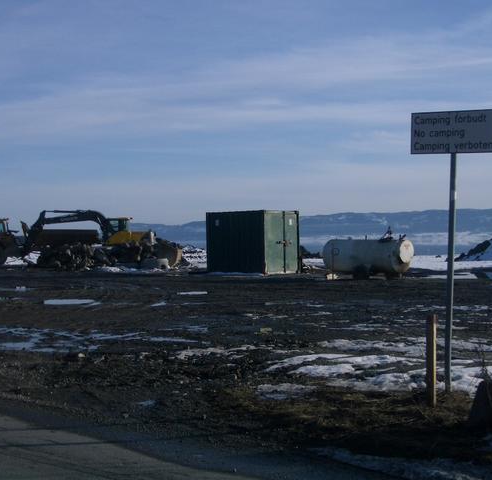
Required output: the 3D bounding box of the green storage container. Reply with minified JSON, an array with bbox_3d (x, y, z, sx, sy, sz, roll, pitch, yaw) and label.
[{"bbox_3d":[0.310,0.120,38.000,3.000,2.570,2.440,0,0,39],"label":"green storage container"}]

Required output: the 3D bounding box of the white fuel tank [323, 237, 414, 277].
[{"bbox_3d":[4.660,0.680,34.300,3.500,1.500,1.250,0,0,39],"label":"white fuel tank"}]

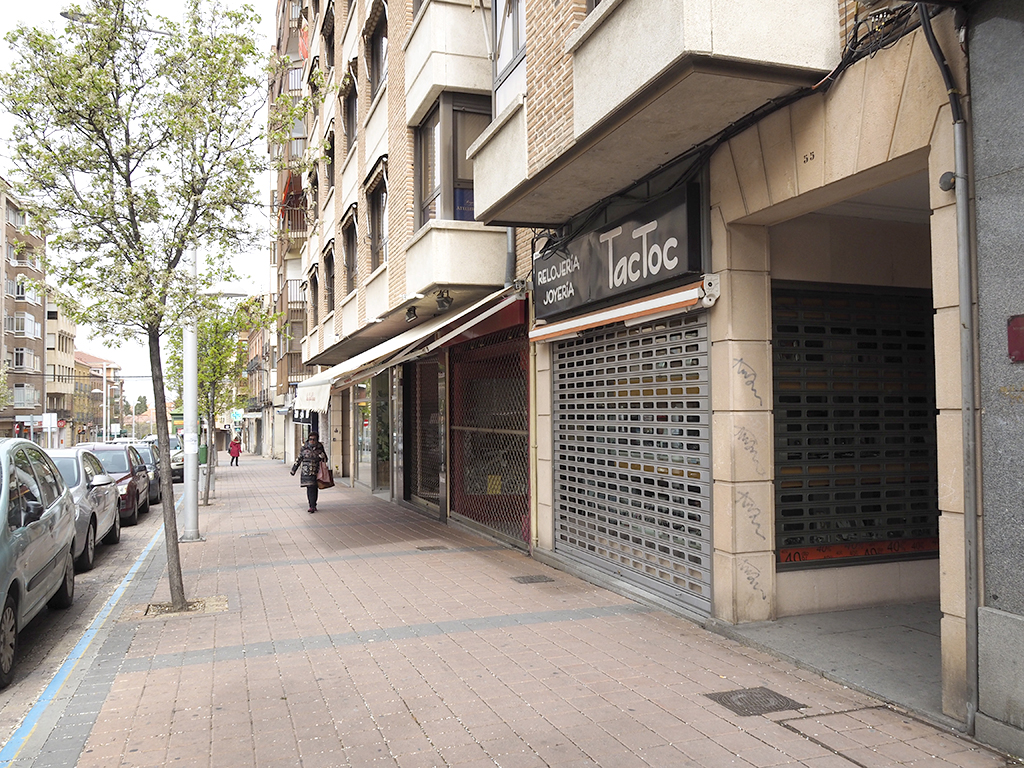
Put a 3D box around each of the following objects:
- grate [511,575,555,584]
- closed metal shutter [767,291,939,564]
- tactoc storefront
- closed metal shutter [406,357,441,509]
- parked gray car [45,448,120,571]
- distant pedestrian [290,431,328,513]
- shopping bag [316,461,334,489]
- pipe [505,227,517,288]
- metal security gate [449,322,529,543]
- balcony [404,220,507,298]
[{"bbox_3d":[0.211,1.997,8.404,0.380,0.030,0.380,0,-4,-19],"label":"grate"},{"bbox_3d":[2.739,0.316,6.479,1.650,2.200,0.100,0,-2,-19],"label":"closed metal shutter"},{"bbox_3d":[0.842,0.166,8.103,0.320,3.350,3.820,0,-2,-19],"label":"tactoc storefront"},{"bbox_3d":[-1.694,0.858,15.755,0.120,2.750,2.770,0,-2,-19],"label":"closed metal shutter"},{"bbox_3d":[-6.391,1.592,11.022,1.780,1.460,4.300,0,-4,-19],"label":"parked gray car"},{"bbox_3d":[-4.160,1.798,17.016,0.750,1.630,0.450,0,-2,-13],"label":"distant pedestrian"},{"bbox_3d":[-3.820,1.854,16.966,0.340,0.550,0.200,0,-2,-13],"label":"shopping bag"},{"bbox_3d":[-0.012,-1.606,10.608,0.120,0.820,0.120,0,-2,-19],"label":"pipe"},{"bbox_3d":[-0.411,0.694,12.008,0.120,2.770,3.920,0,-2,-19],"label":"metal security gate"},{"bbox_3d":[-0.817,-1.668,11.571,1.000,0.830,1.750,0,-2,-19],"label":"balcony"}]

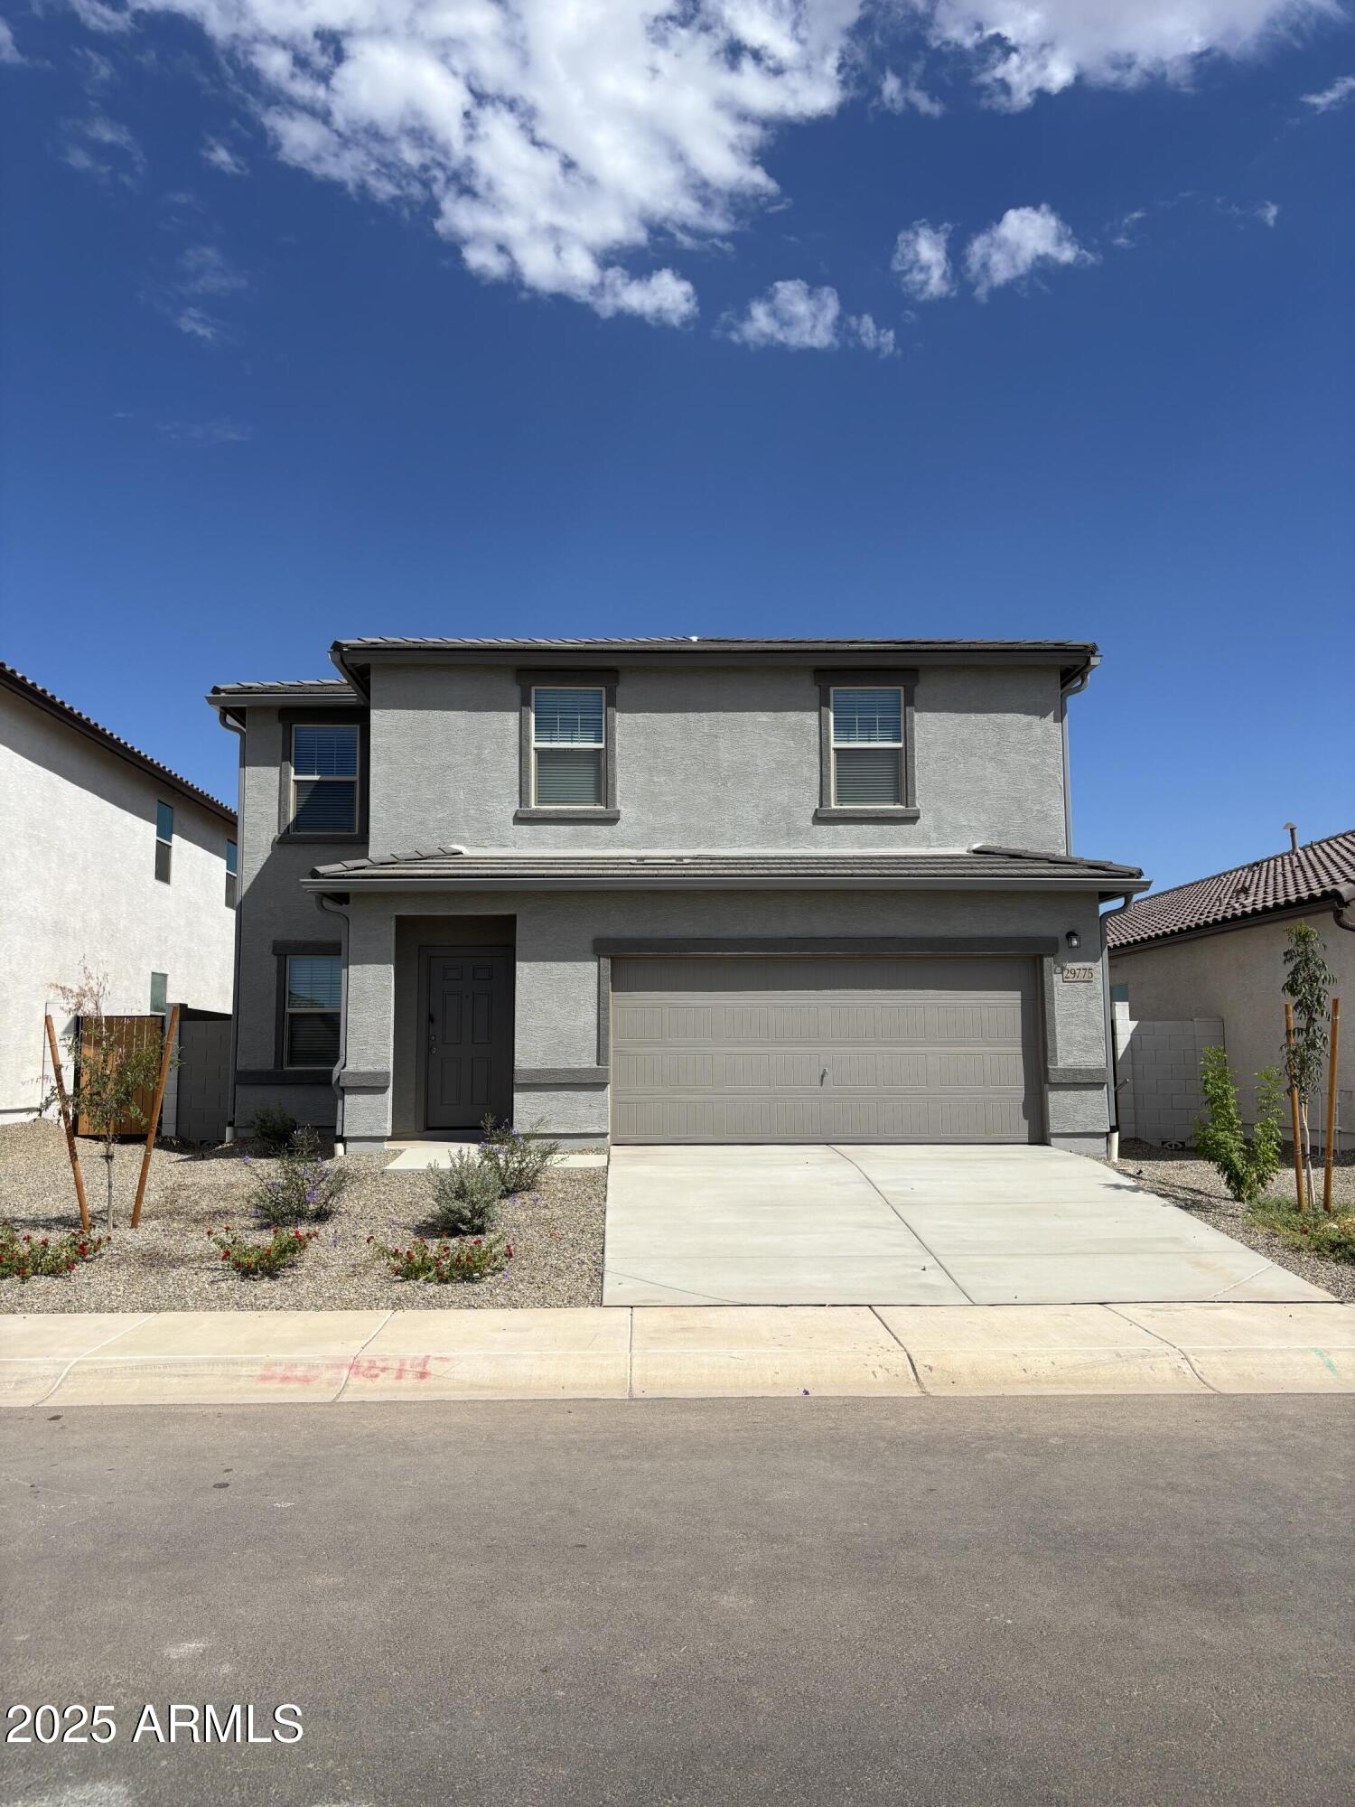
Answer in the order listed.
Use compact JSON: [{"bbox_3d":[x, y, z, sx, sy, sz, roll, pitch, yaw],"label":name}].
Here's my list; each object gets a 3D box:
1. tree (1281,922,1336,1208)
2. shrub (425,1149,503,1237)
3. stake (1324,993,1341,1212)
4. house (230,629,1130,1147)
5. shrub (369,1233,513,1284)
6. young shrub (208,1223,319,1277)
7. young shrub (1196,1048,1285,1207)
[{"bbox_3d":[5.600,1.417,12.050,0.417,2.528,0.450,0,-5,-1],"label":"tree"},{"bbox_3d":[-1.764,2.399,11.200,0.623,0.700,0.620,0,-5,-1],"label":"shrub"},{"bbox_3d":[5.782,1.770,11.985,0.060,1.904,0.060,5,-5,-1],"label":"stake"},{"bbox_3d":[-0.650,-0.330,21.160,11.200,7.240,13.000,0,-5,-1],"label":"house"},{"bbox_3d":[-1.678,2.521,9.650,1.015,0.322,0.800,0,-5,-1],"label":"shrub"},{"bbox_3d":[-3.014,2.525,9.900,0.767,0.370,0.650,0,-5,-1],"label":"young shrub"},{"bbox_3d":[5.156,2.036,12.450,0.765,1.435,0.750,0,-5,-1],"label":"young shrub"}]

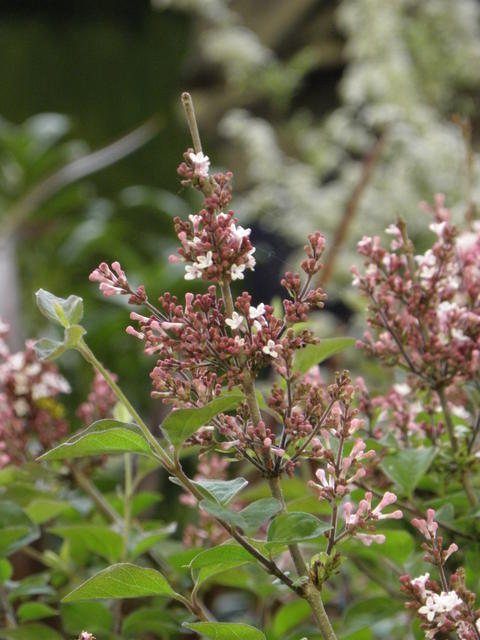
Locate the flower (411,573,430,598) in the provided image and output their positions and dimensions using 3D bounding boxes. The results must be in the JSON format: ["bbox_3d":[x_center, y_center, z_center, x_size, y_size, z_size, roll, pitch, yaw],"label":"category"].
[{"bbox_3d":[0.085,0.125,1.910,0.009,0.011,0.009,2,6,15],"label":"flower"}]

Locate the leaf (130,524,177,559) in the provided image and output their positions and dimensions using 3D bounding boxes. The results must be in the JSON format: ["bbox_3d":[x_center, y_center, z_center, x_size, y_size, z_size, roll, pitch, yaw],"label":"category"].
[{"bbox_3d":[-0.044,0.113,2.060,0.023,0.016,0.020,0,6,0],"label":"leaf"}]

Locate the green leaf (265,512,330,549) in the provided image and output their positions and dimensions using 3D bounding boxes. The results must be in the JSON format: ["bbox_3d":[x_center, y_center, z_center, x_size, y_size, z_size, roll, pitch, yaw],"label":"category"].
[{"bbox_3d":[0.032,0.114,2.190,0.035,0.017,0.026,0,8,0],"label":"green leaf"}]

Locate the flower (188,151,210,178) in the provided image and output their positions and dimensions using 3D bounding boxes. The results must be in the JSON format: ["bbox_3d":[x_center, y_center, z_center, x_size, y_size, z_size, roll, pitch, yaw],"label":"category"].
[{"bbox_3d":[-0.022,-0.084,2.200,0.011,0.014,0.010,0,8,0],"label":"flower"}]

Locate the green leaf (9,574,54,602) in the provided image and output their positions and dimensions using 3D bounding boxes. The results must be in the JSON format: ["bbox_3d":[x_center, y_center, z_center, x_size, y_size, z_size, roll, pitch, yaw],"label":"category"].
[{"bbox_3d":[-0.093,0.120,1.810,0.021,0.013,0.015,0,7,0],"label":"green leaf"}]

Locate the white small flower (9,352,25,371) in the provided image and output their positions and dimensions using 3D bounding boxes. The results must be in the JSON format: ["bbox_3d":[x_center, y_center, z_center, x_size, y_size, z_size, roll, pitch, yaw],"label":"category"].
[{"bbox_3d":[-0.144,0.027,2.600,0.010,0.011,0.008,0,8,0],"label":"white small flower"}]

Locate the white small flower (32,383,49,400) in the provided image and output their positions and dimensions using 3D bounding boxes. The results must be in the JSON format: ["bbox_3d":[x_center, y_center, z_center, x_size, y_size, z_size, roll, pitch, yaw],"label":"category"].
[{"bbox_3d":[-0.105,0.038,2.130,0.008,0.009,0.008,0,6,0],"label":"white small flower"}]

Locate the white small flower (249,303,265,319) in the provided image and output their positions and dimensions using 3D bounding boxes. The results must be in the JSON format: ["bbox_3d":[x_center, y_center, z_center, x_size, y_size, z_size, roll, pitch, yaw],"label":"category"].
[{"bbox_3d":[0.008,-0.004,1.905,0.007,0.007,0.007,0,6,0],"label":"white small flower"}]

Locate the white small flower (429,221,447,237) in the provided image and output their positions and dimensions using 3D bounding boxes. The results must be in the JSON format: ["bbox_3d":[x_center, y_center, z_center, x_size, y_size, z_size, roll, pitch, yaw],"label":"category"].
[{"bbox_3d":[0.098,-0.045,2.000,0.009,0.008,0.008,3,6,25],"label":"white small flower"}]

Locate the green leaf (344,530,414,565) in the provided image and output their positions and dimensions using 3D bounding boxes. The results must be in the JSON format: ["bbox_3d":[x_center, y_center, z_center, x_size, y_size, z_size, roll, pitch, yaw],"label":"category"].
[{"bbox_3d":[0.083,0.136,2.420,0.042,0.017,0.030,0,8,0],"label":"green leaf"}]

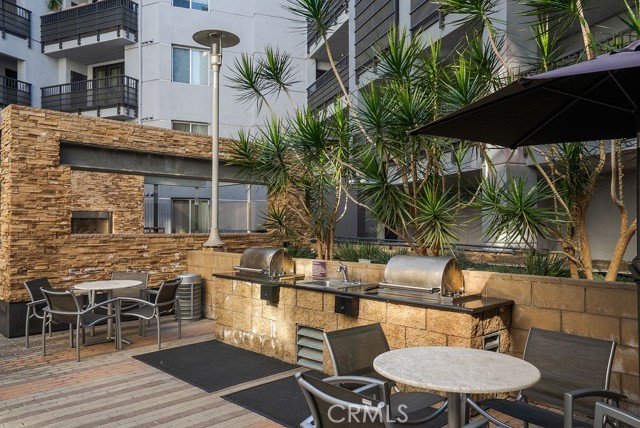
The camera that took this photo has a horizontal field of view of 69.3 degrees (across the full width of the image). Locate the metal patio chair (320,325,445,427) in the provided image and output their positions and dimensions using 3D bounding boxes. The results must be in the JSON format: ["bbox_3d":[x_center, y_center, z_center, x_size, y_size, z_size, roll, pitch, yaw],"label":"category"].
[{"bbox_3d":[0.418,1.168,2.969,0.618,0.804,0.641,1,-2,-38],"label":"metal patio chair"}]

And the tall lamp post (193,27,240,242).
[{"bbox_3d":[-1.756,-1.240,7.775,0.800,3.526,0.800,0,-2,0],"label":"tall lamp post"}]

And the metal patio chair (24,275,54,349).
[{"bbox_3d":[-3.383,1.258,6.011,0.641,0.804,0.618,0,-2,-3],"label":"metal patio chair"}]

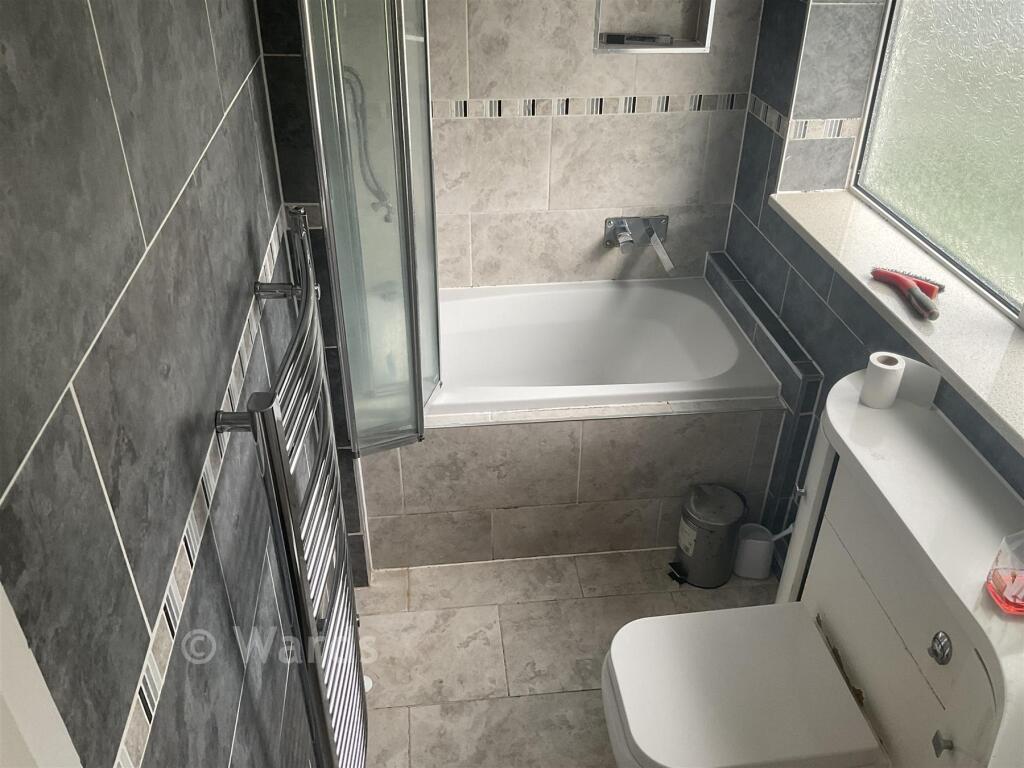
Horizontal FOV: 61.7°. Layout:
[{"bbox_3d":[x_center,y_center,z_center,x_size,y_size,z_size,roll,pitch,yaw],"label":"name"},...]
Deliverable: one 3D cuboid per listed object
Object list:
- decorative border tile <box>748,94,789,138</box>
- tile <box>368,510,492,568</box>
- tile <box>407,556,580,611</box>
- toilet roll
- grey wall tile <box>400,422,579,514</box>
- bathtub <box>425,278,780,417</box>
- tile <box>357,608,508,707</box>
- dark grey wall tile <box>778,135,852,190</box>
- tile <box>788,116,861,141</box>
[{"bbox_3d":[0.752,-0.787,2.519,0.010,0.055,0.315,-3,33,-6],"label":"decorative border tile"},{"bbox_3d":[-0.235,0.459,2.527,0.360,0.198,0.010,-3,33,-6],"label":"tile"},{"bbox_3d":[-0.050,0.588,2.526,0.502,0.010,0.174,-3,33,-6],"label":"tile"},{"bbox_3d":[0.762,-0.008,1.766,0.069,0.097,0.068,1,33,0],"label":"toilet roll"},{"bbox_3d":[-0.056,0.239,2.412,0.501,0.292,0.010,-3,33,-6],"label":"grey wall tile"},{"bbox_3d":[-0.005,0.057,2.728,1.420,0.480,0.694,-3,33,-6],"label":"bathtub"},{"bbox_3d":[-0.247,0.731,2.298,0.449,0.010,0.308,-3,33,-6],"label":"tile"},{"bbox_3d":[0.870,-0.626,2.456,0.207,0.153,0.010,-3,33,-6],"label":"dark grey wall tile"},{"bbox_3d":[0.870,-0.714,2.399,0.205,0.053,0.010,-3,33,-6],"label":"tile"}]

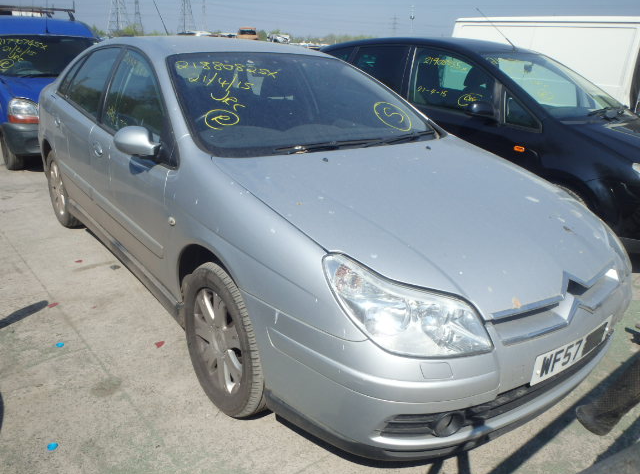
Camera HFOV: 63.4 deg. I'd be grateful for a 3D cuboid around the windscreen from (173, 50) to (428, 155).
[{"bbox_3d":[-0.084,-0.760,2.753,1.460,0.117,0.939,-13,52,-36],"label":"windscreen"}]

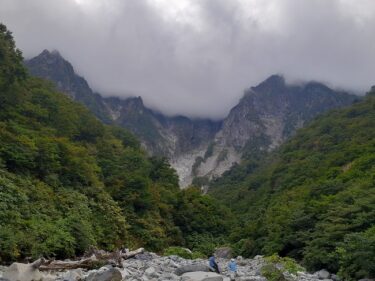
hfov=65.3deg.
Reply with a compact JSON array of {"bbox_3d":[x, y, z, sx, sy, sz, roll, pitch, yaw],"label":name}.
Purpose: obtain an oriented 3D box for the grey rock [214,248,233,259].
[{"bbox_3d":[3.714,11.624,30.000,1.850,1.150,1.400,0,-18,0],"label":"grey rock"}]

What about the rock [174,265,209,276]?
[{"bbox_3d":[0.342,8.892,20.000,2.400,0.750,1.400,0,-18,0],"label":"rock"}]

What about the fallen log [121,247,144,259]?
[{"bbox_3d":[-4.593,9.513,24.600,2.070,0.360,0.360,-2,-13,-37],"label":"fallen log"}]

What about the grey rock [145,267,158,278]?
[{"bbox_3d":[-2.302,8.442,18.700,0.820,0.620,0.700,0,-18,0],"label":"grey rock"}]

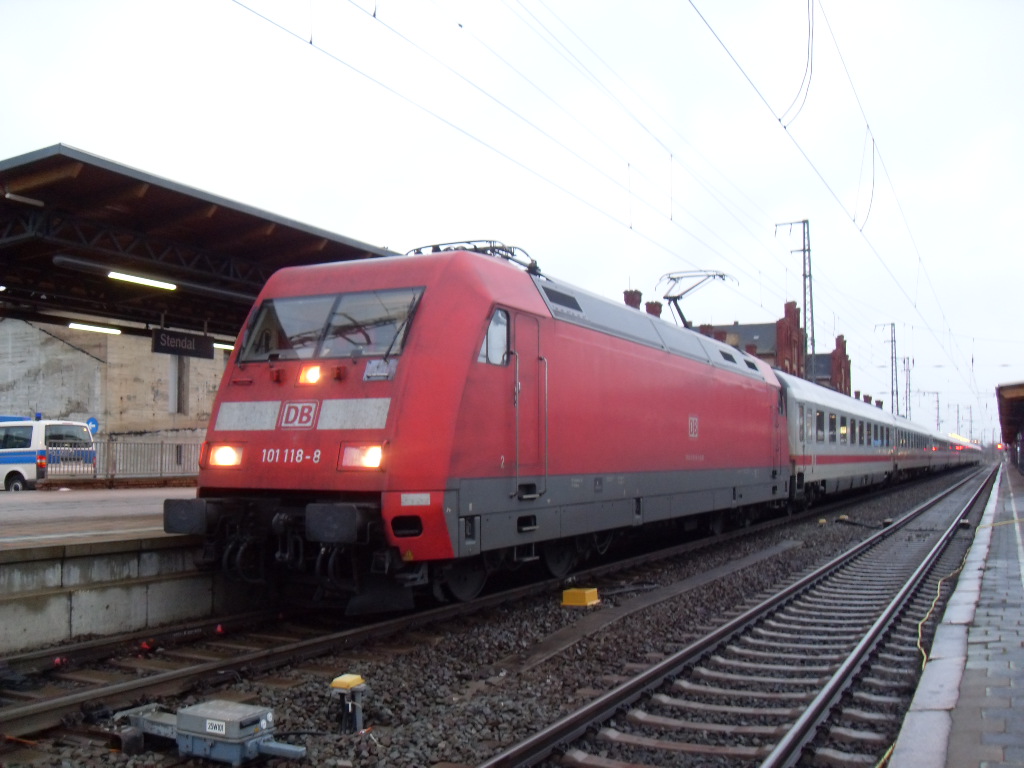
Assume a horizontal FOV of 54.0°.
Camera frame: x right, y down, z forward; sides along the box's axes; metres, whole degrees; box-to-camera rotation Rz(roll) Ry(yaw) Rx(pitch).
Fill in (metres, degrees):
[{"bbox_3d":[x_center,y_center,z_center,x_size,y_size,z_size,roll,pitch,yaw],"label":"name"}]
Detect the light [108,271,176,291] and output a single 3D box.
[{"bbox_3d":[-5.253,-1.457,14.300,0.100,0.100,1.220,-2,-5,27],"label":"light"}]

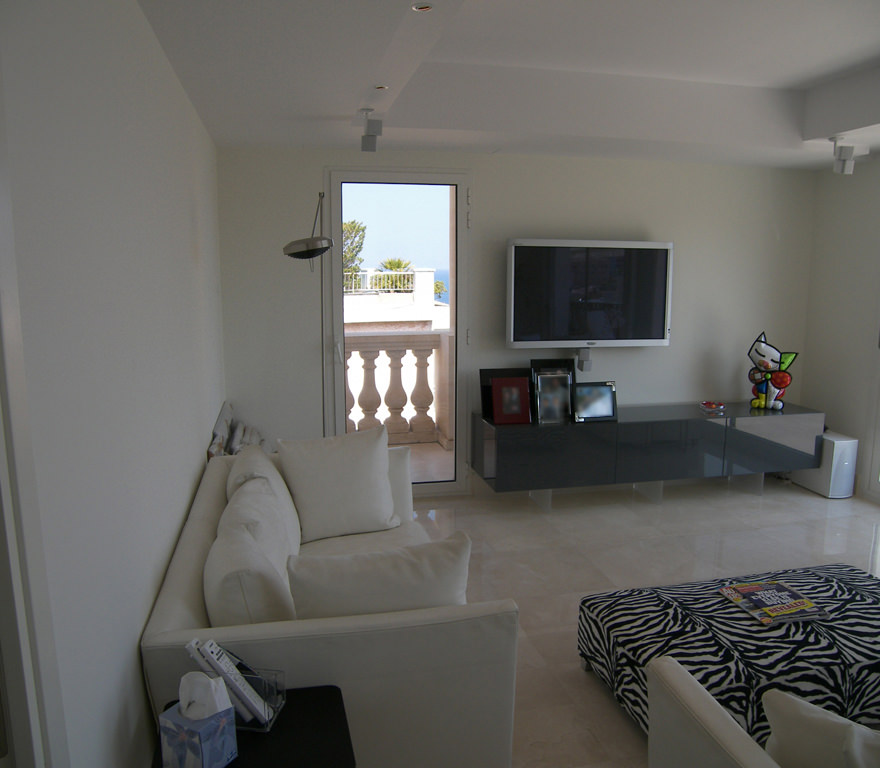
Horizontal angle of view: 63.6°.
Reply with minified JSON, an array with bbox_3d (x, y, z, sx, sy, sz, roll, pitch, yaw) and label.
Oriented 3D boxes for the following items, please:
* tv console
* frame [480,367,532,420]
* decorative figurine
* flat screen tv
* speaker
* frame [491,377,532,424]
[{"bbox_3d":[1.454,0.400,4.929,2.392,0.398,0.491,-2,9,-13],"label":"tv console"},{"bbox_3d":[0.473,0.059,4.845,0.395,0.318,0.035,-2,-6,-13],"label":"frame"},{"bbox_3d":[2.383,-0.098,5.080,0.315,0.544,0.220,5,10,28],"label":"decorative figurine"},{"bbox_3d":[1.018,-0.606,4.814,1.162,0.708,0.090,-2,9,-13],"label":"flat screen tv"},{"bbox_3d":[2.802,0.574,5.180,0.195,0.408,0.418,-2,9,-12],"label":"speaker"},{"bbox_3d":[0.460,0.111,4.586,0.245,0.298,0.035,-2,-6,-13],"label":"frame"}]

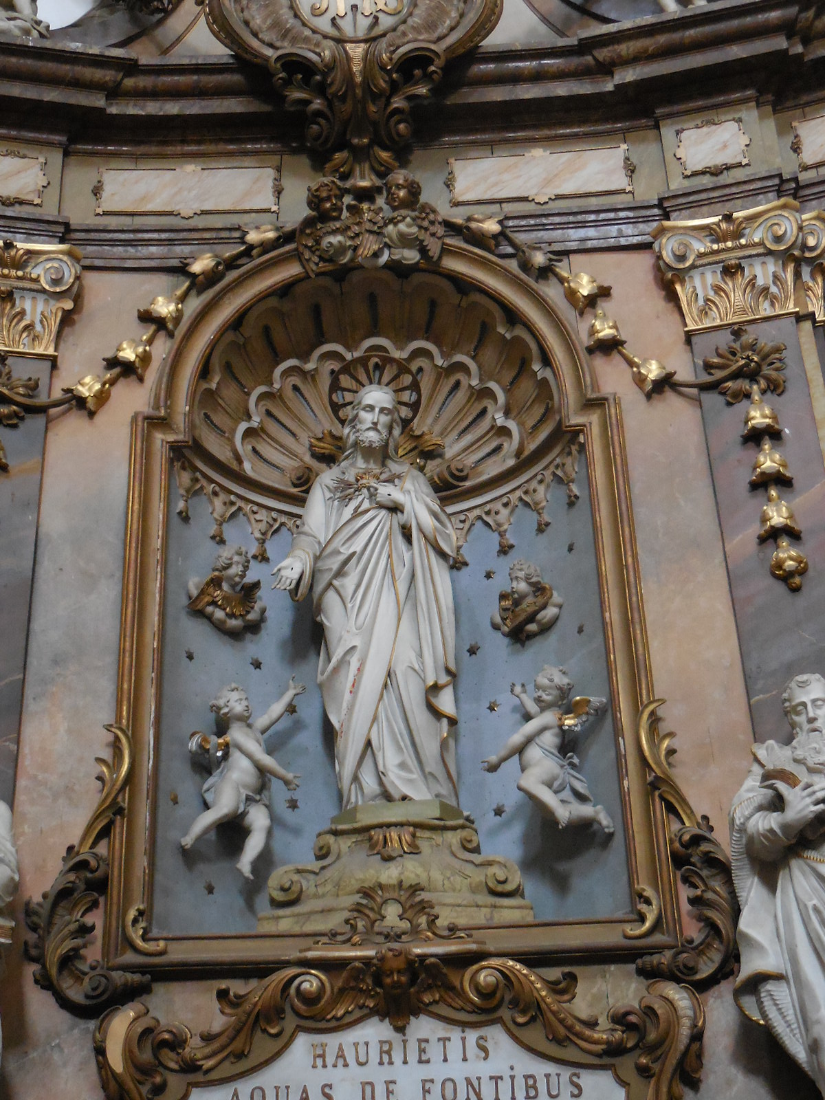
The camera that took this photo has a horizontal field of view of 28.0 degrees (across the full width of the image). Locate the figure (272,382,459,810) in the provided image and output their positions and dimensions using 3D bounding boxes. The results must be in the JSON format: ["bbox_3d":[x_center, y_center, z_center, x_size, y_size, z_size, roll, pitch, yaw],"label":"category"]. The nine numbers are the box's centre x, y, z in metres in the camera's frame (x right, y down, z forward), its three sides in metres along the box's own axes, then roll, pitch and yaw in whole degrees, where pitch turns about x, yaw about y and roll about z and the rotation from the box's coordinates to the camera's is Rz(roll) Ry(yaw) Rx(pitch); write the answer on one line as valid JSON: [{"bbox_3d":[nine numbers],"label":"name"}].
[{"bbox_3d":[-0.201,0.127,6.861,0.746,2.000,0.580,-4,-30,3],"label":"figure"}]

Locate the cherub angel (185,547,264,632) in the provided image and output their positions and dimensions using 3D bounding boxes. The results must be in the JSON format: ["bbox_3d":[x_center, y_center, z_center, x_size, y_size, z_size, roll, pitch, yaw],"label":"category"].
[{"bbox_3d":[-0.869,0.184,7.738,0.398,0.416,0.250,13,-32,-26],"label":"cherub angel"}]

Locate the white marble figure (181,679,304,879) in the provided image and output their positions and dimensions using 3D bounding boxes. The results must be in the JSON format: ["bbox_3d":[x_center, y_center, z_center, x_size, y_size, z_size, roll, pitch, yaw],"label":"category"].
[{"bbox_3d":[-0.728,0.981,7.128,0.550,0.850,0.480,19,-35,-34],"label":"white marble figure"}]

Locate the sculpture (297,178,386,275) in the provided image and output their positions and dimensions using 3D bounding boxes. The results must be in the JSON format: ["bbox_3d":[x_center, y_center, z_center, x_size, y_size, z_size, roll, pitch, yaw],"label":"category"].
[{"bbox_3d":[-0.321,-1.429,7.324,0.386,0.455,0.270,3,-30,-9],"label":"sculpture"}]

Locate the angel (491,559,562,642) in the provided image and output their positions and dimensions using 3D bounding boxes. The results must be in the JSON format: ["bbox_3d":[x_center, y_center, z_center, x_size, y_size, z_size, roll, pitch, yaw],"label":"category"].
[{"bbox_3d":[0.474,0.210,6.890,0.220,0.319,0.290,24,-39,-38],"label":"angel"}]

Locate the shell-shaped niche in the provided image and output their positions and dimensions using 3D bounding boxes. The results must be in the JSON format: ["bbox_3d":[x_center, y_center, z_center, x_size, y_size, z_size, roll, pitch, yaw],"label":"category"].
[{"bbox_3d":[-0.175,-0.796,8.065,1.677,0.861,0.762,-2,-28,0],"label":"shell-shaped niche"}]

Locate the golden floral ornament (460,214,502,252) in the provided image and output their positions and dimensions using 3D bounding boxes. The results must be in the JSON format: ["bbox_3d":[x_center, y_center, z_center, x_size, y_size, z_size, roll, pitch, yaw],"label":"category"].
[{"bbox_3d":[0.328,-1.513,7.895,0.202,0.172,0.140,-2,-28,0],"label":"golden floral ornament"}]

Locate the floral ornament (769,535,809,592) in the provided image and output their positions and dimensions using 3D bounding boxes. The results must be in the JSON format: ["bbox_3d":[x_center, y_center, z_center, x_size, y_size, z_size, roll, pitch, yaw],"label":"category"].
[{"bbox_3d":[1.597,0.056,7.003,0.159,0.239,0.130,-9,-29,12],"label":"floral ornament"}]

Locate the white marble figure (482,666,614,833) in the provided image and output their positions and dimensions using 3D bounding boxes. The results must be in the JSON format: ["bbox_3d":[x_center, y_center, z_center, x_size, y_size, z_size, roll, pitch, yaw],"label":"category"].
[{"bbox_3d":[0.521,0.770,6.415,0.447,0.613,0.420,20,-37,-34],"label":"white marble figure"}]

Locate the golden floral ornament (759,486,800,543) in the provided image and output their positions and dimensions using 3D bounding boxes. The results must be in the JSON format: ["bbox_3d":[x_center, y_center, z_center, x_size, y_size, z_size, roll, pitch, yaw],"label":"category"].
[{"bbox_3d":[1.448,-0.141,6.515,0.155,0.213,0.130,-9,-31,12],"label":"golden floral ornament"}]

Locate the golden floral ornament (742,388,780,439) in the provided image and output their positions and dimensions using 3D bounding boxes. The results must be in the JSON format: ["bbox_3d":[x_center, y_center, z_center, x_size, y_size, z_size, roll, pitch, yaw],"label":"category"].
[{"bbox_3d":[1.426,-0.555,6.755,0.145,0.203,0.130,-9,-31,12],"label":"golden floral ornament"}]

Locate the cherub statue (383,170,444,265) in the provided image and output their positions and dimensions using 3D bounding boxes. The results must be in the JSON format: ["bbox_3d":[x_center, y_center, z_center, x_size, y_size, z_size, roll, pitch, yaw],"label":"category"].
[{"bbox_3d":[0.004,-1.602,7.951,0.311,0.470,0.300,-12,-30,18],"label":"cherub statue"}]

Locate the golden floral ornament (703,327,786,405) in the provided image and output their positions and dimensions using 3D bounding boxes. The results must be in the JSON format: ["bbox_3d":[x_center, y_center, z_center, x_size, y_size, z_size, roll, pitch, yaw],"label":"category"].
[{"bbox_3d":[1.505,-0.841,7.507,0.385,0.403,0.130,-9,-29,12],"label":"golden floral ornament"}]

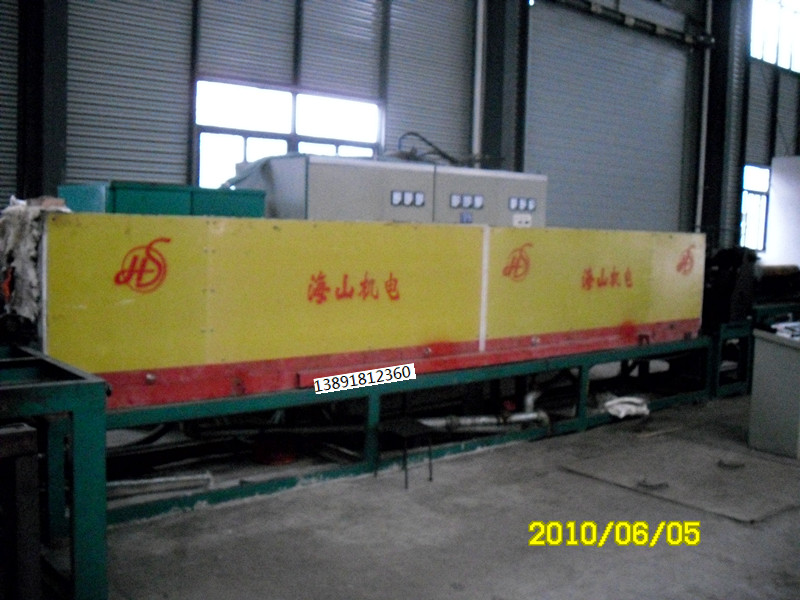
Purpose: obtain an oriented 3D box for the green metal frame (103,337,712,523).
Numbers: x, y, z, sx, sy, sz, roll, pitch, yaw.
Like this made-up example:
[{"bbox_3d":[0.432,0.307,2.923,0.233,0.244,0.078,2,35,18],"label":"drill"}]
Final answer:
[{"bbox_3d":[0.333,0.728,6.320,6.166,0.627,1.040,-3,6,-39],"label":"green metal frame"}]

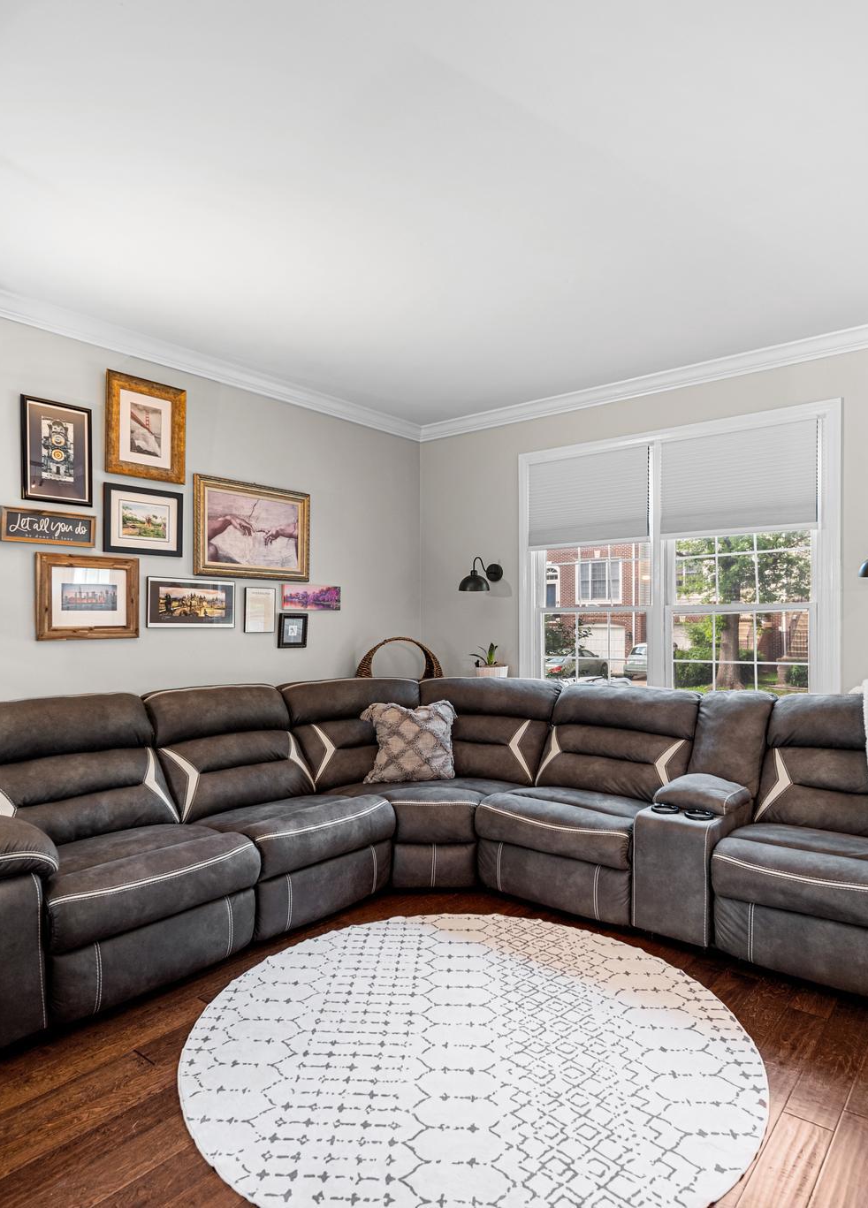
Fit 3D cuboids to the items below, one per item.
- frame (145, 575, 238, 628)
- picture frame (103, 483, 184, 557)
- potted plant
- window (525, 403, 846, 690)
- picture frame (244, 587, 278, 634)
[{"bbox_3d":[-1.287,0.000,3.763,0.022,0.265,0.525,-1,-2,40],"label":"frame"},{"bbox_3d":[-1.462,-0.412,3.555,0.022,0.330,0.413,0,-1,41],"label":"picture frame"},{"bbox_3d":[0.383,0.405,4.611,0.230,0.300,0.210,-1,-2,40],"label":"potted plant"},{"bbox_3d":[1.285,0.043,4.011,1.850,2.047,0.100,0,-1,41],"label":"window"},{"bbox_3d":[-1.008,0.040,4.087,0.015,0.256,0.204,0,-1,41],"label":"picture frame"}]

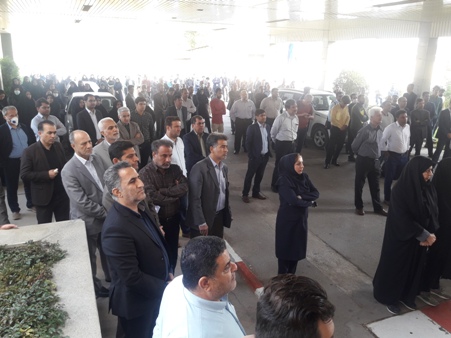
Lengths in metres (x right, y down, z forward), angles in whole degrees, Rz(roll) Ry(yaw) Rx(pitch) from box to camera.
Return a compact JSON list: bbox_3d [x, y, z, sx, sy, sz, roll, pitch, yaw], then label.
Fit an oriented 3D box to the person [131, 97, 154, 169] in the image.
[{"bbox_3d":[-1.685,-0.591,7.540,0.500,1.755,0.300,-6,17,-24],"label":"person"}]

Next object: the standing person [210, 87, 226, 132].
[{"bbox_3d":[-0.196,-1.361,10.204,0.520,1.770,0.360,-11,20,-35],"label":"standing person"}]

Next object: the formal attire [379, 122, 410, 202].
[{"bbox_3d":[3.019,-0.097,6.495,0.490,1.440,0.310,-3,16,-14],"label":"formal attire"}]

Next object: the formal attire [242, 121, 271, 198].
[{"bbox_3d":[0.568,-0.157,6.554,0.360,1.440,0.540,15,21,40],"label":"formal attire"}]

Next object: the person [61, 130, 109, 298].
[{"bbox_3d":[-1.429,0.469,3.769,0.370,1.750,0.540,9,18,26],"label":"person"}]

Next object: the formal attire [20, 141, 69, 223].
[{"bbox_3d":[-2.201,0.342,4.513,0.370,1.400,0.560,10,18,28],"label":"formal attire"}]

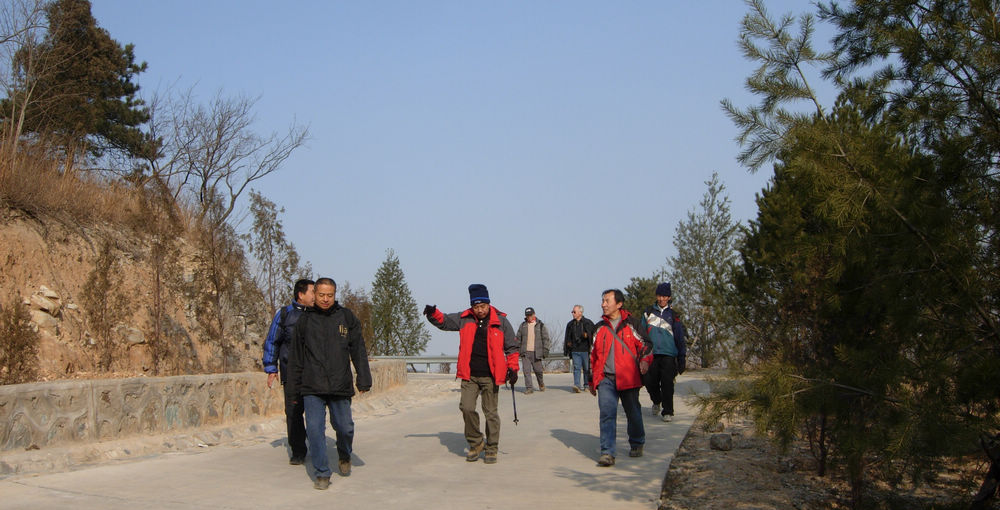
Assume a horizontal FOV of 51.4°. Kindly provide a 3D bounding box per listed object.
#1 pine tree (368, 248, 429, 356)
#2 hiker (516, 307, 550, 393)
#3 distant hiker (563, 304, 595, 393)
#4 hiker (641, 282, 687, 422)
[{"bbox_3d":[-3.881,2.044,39.000,2.400,4.580,2.300,0,-2,0],"label":"pine tree"},{"bbox_3d":[0.670,1.882,20.500,0.650,1.700,0.450,0,-3,9],"label":"hiker"},{"bbox_3d":[1.540,1.839,20.400,0.630,1.720,0.450,-1,-3,11],"label":"distant hiker"},{"bbox_3d":[2.080,1.233,13.150,0.580,1.760,0.480,0,-3,9],"label":"hiker"}]

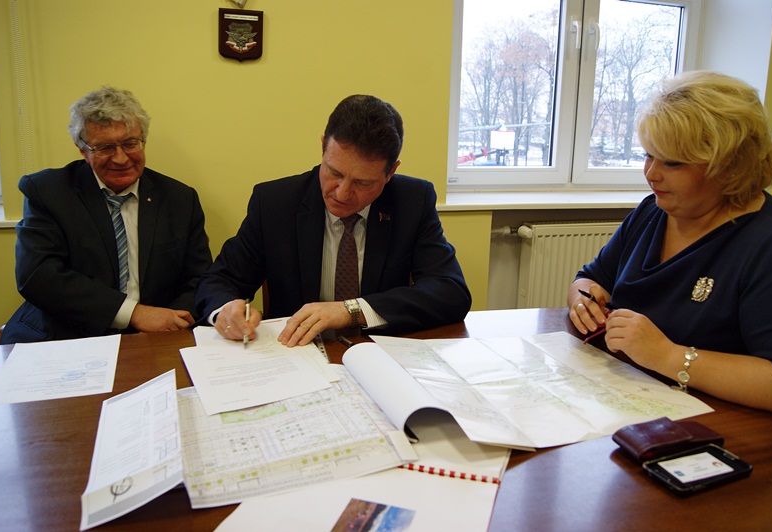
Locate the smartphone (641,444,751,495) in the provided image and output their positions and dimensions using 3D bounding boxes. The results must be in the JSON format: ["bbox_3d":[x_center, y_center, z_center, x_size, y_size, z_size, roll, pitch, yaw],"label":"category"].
[{"bbox_3d":[0.414,0.271,0.798,0.131,0.013,0.065,-5,13,-26],"label":"smartphone"}]

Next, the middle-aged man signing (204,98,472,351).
[{"bbox_3d":[-0.105,0.236,1.451,0.620,1.270,0.700,-1,12,-10],"label":"middle-aged man signing"}]

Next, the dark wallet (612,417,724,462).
[{"bbox_3d":[0.405,0.250,0.864,0.141,0.026,0.060,-3,13,-20],"label":"dark wallet"}]

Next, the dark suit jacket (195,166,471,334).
[{"bbox_3d":[-0.101,0.073,1.498,0.610,0.640,0.500,-1,12,-10],"label":"dark suit jacket"}]

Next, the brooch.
[{"bbox_3d":[0.581,0.043,1.101,0.013,0.049,0.038,-2,25,-47],"label":"brooch"}]

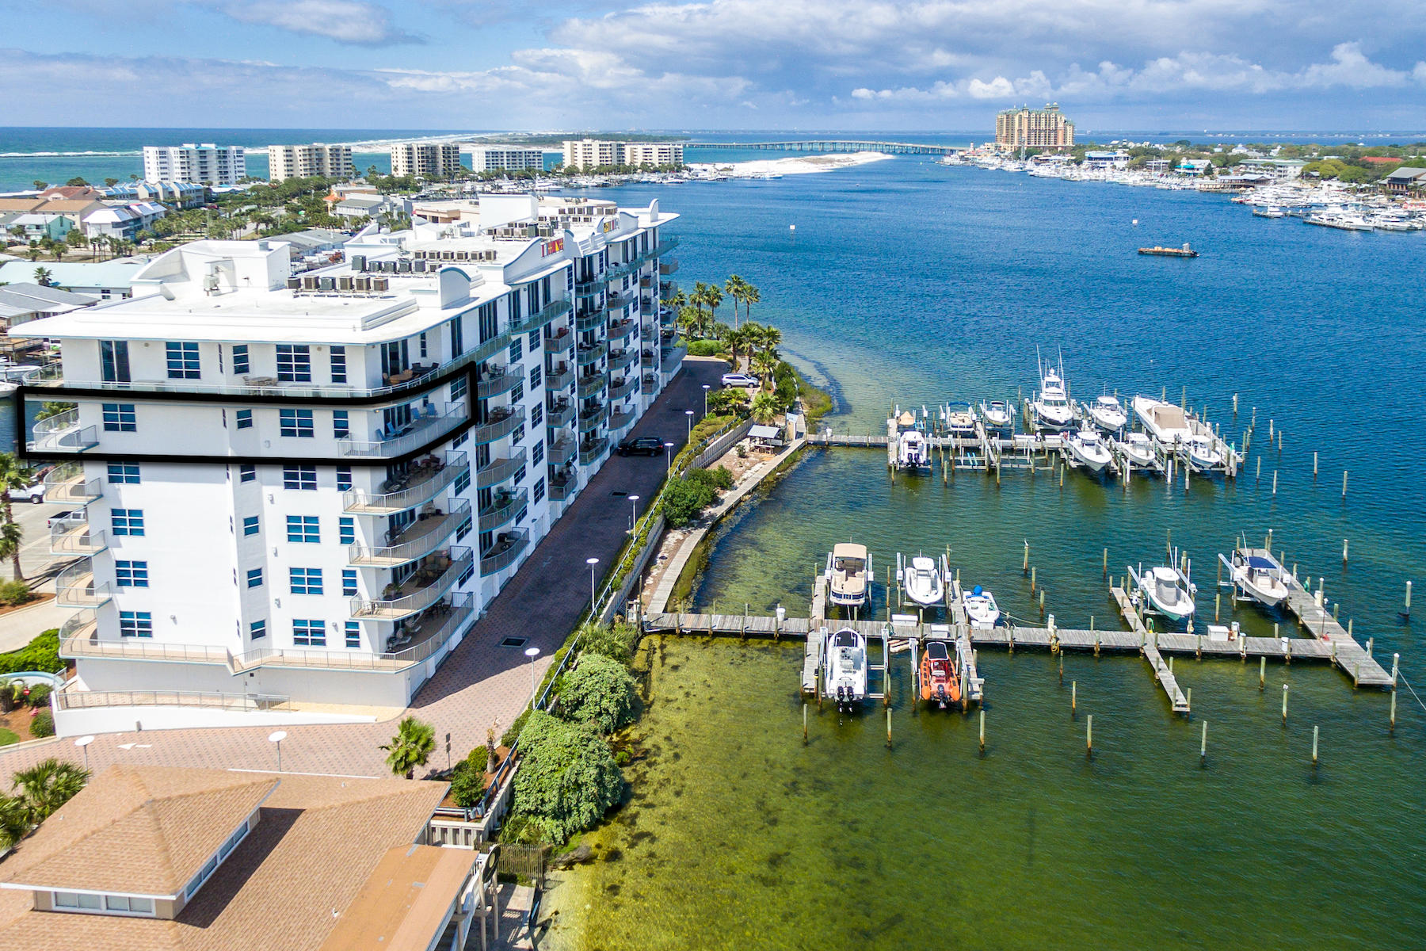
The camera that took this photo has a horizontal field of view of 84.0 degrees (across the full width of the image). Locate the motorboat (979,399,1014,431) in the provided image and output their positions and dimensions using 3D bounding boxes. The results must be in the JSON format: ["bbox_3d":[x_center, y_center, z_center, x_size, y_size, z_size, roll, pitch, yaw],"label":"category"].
[{"bbox_3d":[35.467,-7.499,98.711,2.500,2.600,6.500,4,24,9],"label":"motorboat"}]

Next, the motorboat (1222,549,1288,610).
[{"bbox_3d":[42.820,8.178,62.182,2.600,2.800,7.300,4,24,9],"label":"motorboat"}]

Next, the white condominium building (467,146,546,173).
[{"bbox_3d":[-168.190,-256.781,650.000,50.000,18.000,20.000,-16,28,-32],"label":"white condominium building"}]

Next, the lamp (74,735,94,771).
[{"bbox_3d":[-29.152,14.049,37.022,0.850,3.900,0.850,0,24,0],"label":"lamp"}]

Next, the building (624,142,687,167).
[{"bbox_3d":[-53.076,-288.978,713.557,48.000,21.000,19.000,-6,24,-14],"label":"building"}]

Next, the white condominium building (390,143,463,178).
[{"bbox_3d":[-209.439,-231.350,580.942,40.000,22.000,19.000,-21,31,-40],"label":"white condominium building"}]

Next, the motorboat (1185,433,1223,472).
[{"bbox_3d":[54.359,-2.667,87.672,2.500,2.700,6.700,4,24,9],"label":"motorboat"}]

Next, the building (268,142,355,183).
[{"bbox_3d":[-266.627,-208.999,528.251,43.000,22.500,20.000,-21,31,-40],"label":"building"}]

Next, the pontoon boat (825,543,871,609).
[{"bbox_3d":[10.705,8.139,62.364,2.650,2.750,7.000,4,24,9],"label":"pontoon boat"}]

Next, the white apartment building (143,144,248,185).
[{"bbox_3d":[-315.434,-189.843,483.948,46.000,23.500,21.000,-21,31,-40],"label":"white apartment building"}]

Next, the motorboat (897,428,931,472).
[{"bbox_3d":[22.337,-3.174,88.487,2.800,2.800,8.400,4,24,9],"label":"motorboat"}]

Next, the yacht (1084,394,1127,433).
[{"bbox_3d":[49.378,-7.646,98.892,2.900,3.000,8.100,4,24,9],"label":"yacht"}]

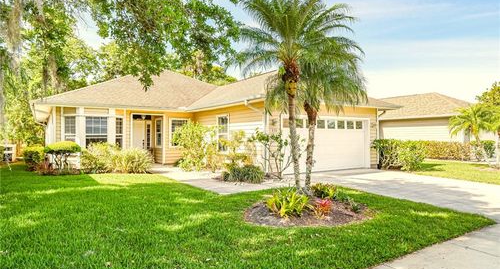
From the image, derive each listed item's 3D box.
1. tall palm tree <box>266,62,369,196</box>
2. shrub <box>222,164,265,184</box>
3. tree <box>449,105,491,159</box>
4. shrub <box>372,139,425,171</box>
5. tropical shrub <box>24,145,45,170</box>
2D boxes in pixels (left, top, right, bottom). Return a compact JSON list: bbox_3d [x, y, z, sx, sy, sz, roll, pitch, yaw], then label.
[{"bbox_3d":[1.670,-0.200,8.200,2.450,3.400,2.400,0,0,0],"label":"tall palm tree"},{"bbox_3d":[-0.210,1.250,10.500,1.350,0.620,1.050,0,0,0],"label":"shrub"},{"bbox_3d":[13.100,-0.200,19.000,2.250,3.250,2.250,0,0,0],"label":"tree"},{"bbox_3d":[6.650,0.900,14.200,2.100,1.380,1.500,0,0,0],"label":"shrub"},{"bbox_3d":[-9.200,0.970,13.500,0.850,1.020,0.850,0,0,0],"label":"tropical shrub"}]

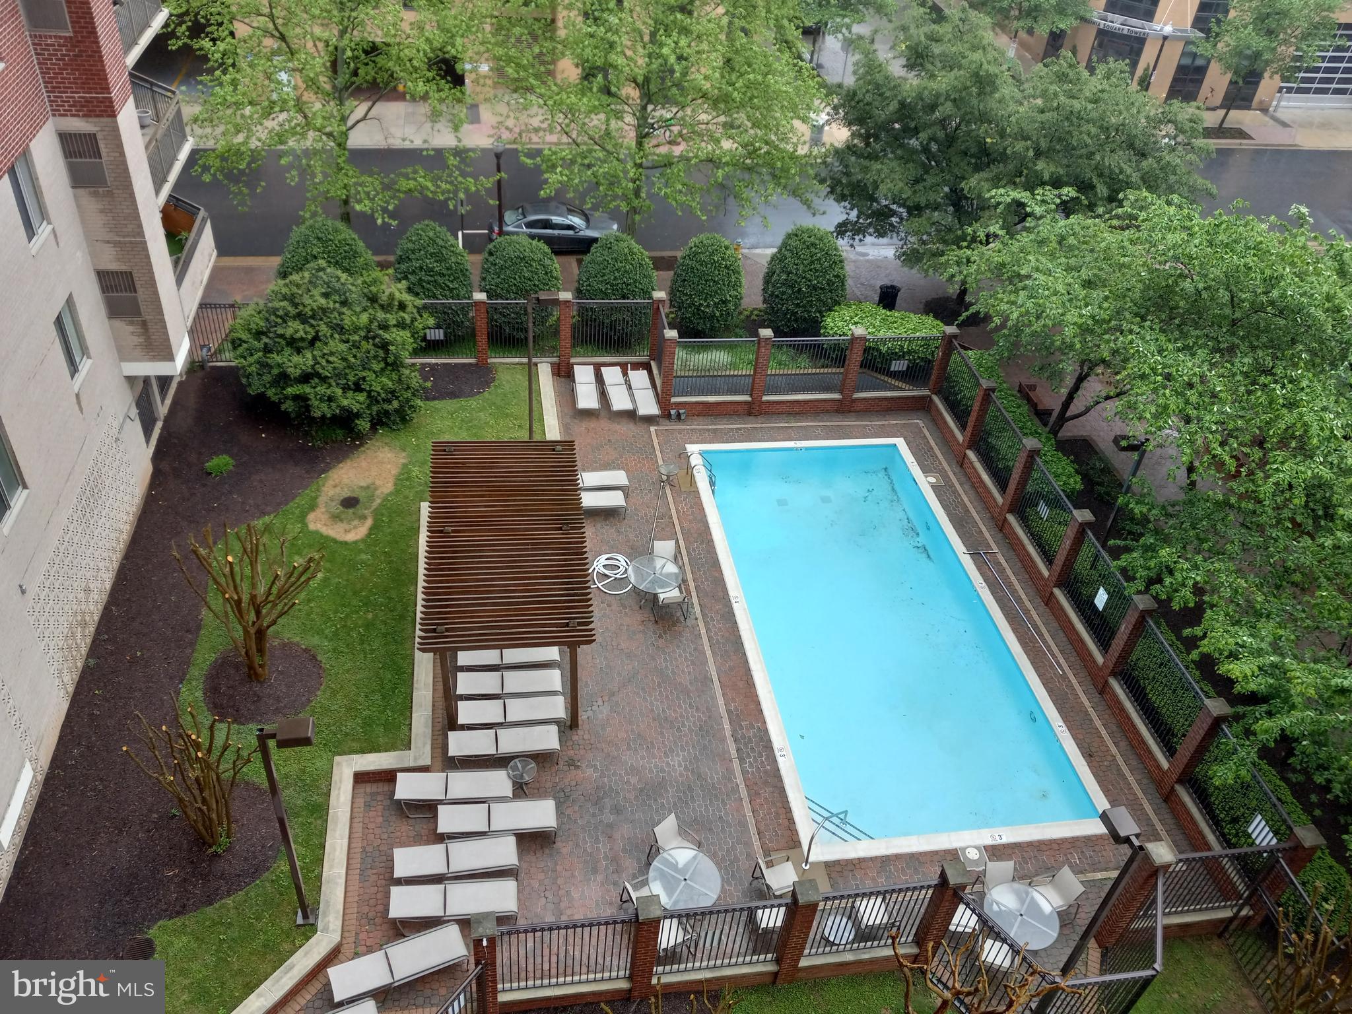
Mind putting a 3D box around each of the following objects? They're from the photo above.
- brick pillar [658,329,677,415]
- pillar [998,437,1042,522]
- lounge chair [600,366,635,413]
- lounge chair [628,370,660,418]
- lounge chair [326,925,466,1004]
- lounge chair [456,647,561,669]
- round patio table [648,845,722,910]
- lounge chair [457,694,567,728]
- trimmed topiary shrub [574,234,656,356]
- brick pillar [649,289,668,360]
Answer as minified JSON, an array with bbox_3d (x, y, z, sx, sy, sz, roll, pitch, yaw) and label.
[{"bbox_3d":[-0.227,-3.620,28.677,0.350,2.500,0.350,-2,39,-10],"label":"brick pillar"},{"bbox_3d":[8.240,-0.484,25.406,0.349,2.525,0.349,-2,40,-10],"label":"pillar"},{"bbox_3d":[-1.629,-3.100,29.094,0.644,0.476,2.031,-5,40,-13],"label":"lounge chair"},{"bbox_3d":[-0.913,-2.971,29.020,0.644,0.476,2.031,-3,40,-11],"label":"lounge chair"},{"bbox_3d":[-4.297,7.157,16.387,2.030,0.420,0.660,-13,42,-21],"label":"lounge chair"},{"bbox_3d":[-3.407,3.125,21.531,2.050,0.400,0.630,-1,39,-8],"label":"lounge chair"},{"bbox_3d":[0.130,6.413,17.608,1.200,0.720,1.200,3,39,-3],"label":"round patio table"},{"bbox_3d":[-3.114,4.018,20.115,2.031,0.476,0.644,-2,39,-9],"label":"lounge chair"},{"bbox_3d":[-1.819,-6.715,32.204,2.500,3.150,2.500,-2,39,-10],"label":"trimmed topiary shrub"},{"bbox_3d":[-0.538,-4.845,29.747,0.349,2.525,0.349,-2,40,-10],"label":"brick pillar"}]

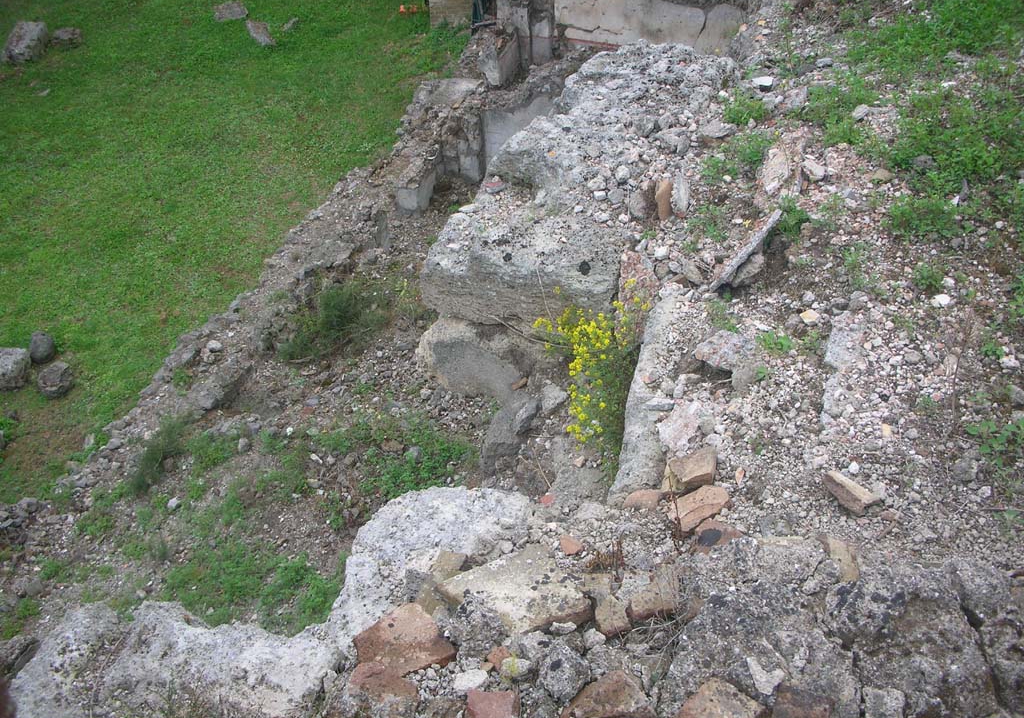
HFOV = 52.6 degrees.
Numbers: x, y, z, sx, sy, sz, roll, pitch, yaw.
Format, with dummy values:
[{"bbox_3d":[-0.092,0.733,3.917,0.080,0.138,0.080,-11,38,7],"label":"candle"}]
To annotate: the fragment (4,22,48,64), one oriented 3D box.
[{"bbox_3d":[-6.773,-4.417,14.434,0.410,0.320,0.700,-9,38,-10],"label":"fragment"}]

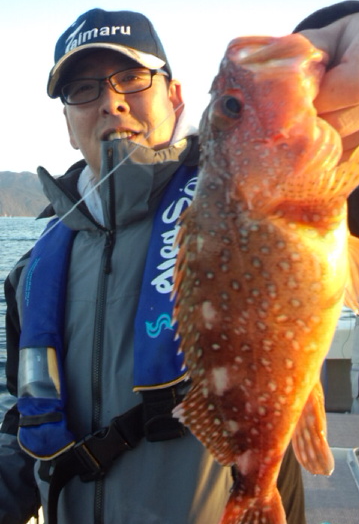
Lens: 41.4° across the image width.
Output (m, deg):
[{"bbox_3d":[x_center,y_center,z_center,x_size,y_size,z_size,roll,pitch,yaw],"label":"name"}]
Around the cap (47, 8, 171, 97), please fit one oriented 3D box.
[{"bbox_3d":[-0.109,-0.313,0.703,0.175,0.128,0.272,-12,6,6],"label":"cap"}]

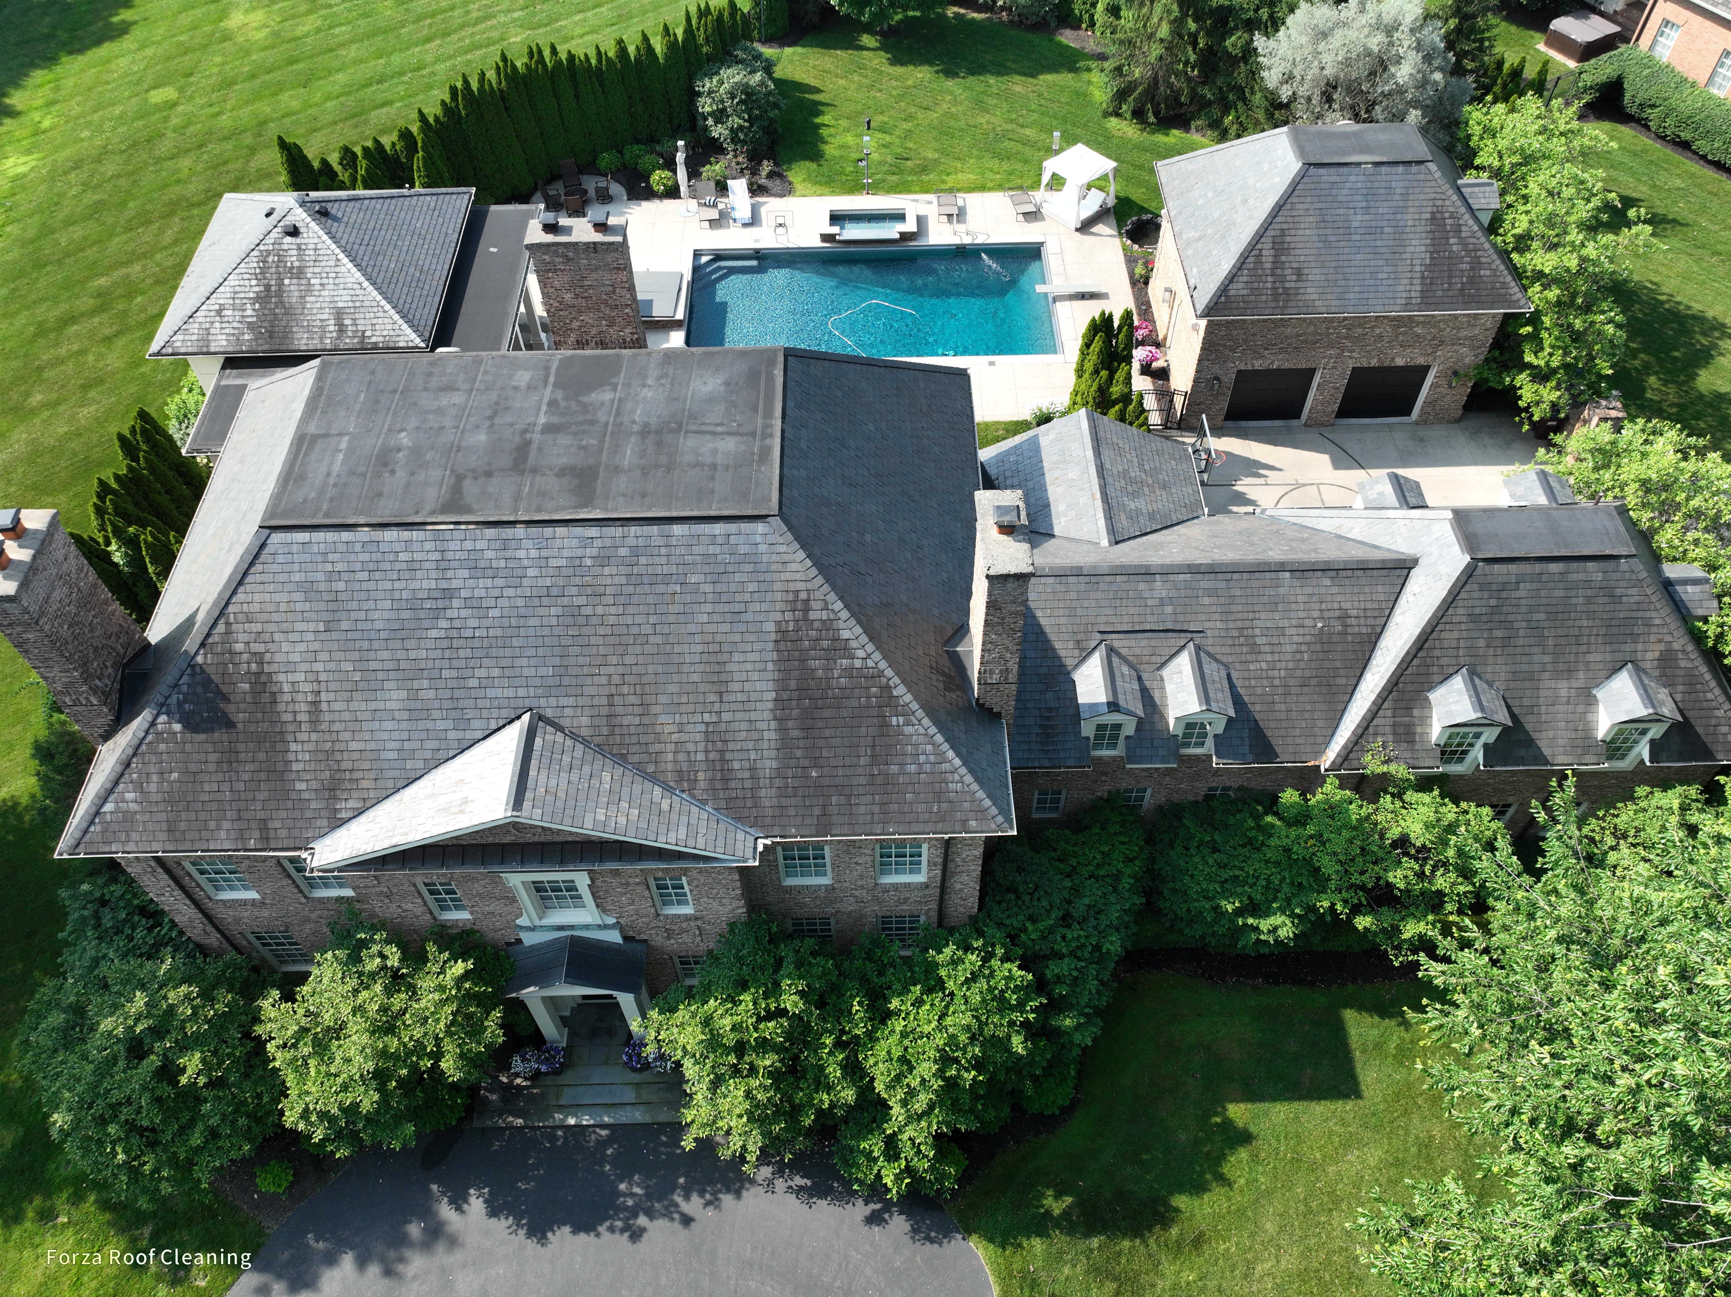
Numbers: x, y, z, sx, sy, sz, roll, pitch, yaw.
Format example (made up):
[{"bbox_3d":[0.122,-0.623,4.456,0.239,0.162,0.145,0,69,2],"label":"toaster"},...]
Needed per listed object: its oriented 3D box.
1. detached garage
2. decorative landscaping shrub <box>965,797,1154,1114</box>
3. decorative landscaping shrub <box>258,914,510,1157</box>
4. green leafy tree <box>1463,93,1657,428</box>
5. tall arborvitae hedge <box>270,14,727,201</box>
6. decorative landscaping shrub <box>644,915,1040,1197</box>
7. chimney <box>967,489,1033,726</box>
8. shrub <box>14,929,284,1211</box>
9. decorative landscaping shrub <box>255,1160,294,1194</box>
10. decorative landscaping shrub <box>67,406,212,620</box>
[{"bbox_3d":[14.290,-12.309,37.586,9.750,7.500,8.350,-1,51,-1],"label":"detached garage"},{"bbox_3d":[4.043,6.351,25.361,3.600,3.400,6.600,-1,51,-1],"label":"decorative landscaping shrub"},{"bbox_3d":[-9.249,7.604,23.413,4.400,4.900,4.200,-1,51,-1],"label":"decorative landscaping shrub"},{"bbox_3d":[21.416,-12.650,38.620,5.000,6.300,10.200,-1,51,-1],"label":"green leafy tree"},{"bbox_3d":[-13.308,-20.310,45.822,18.800,4.600,2.100,-31,58,-22],"label":"tall arborvitae hedge"},{"bbox_3d":[-0.438,7.820,23.299,7.600,4.800,5.000,-1,51,-1],"label":"decorative landscaping shrub"},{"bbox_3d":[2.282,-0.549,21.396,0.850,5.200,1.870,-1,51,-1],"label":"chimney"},{"bbox_3d":[-13.635,8.113,23.202,4.000,4.600,4.700,-1,51,-1],"label":"shrub"},{"bbox_3d":[-11.749,10.512,23.847,0.720,0.600,0.680,-1,51,-1],"label":"decorative landscaping shrub"},{"bbox_3d":[-18.970,-3.316,32.365,3.300,4.500,6.800,-1,51,-1],"label":"decorative landscaping shrub"}]

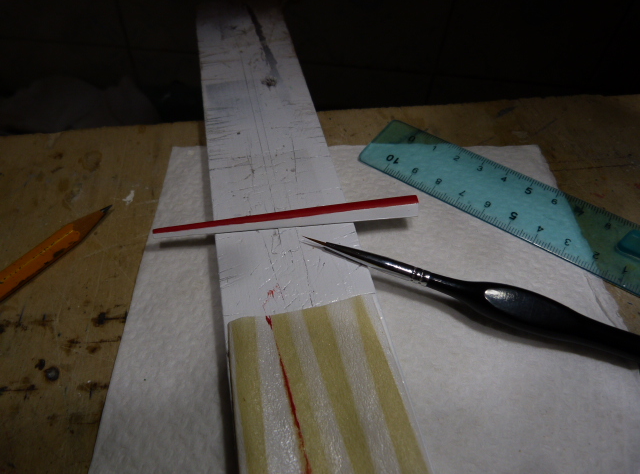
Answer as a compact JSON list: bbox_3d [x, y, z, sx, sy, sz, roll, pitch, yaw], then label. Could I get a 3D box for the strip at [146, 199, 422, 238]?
[{"bbox_3d":[-0.010,-0.007,0.149,0.086,0.006,0.004,-5,53,-7],"label":"strip"}]

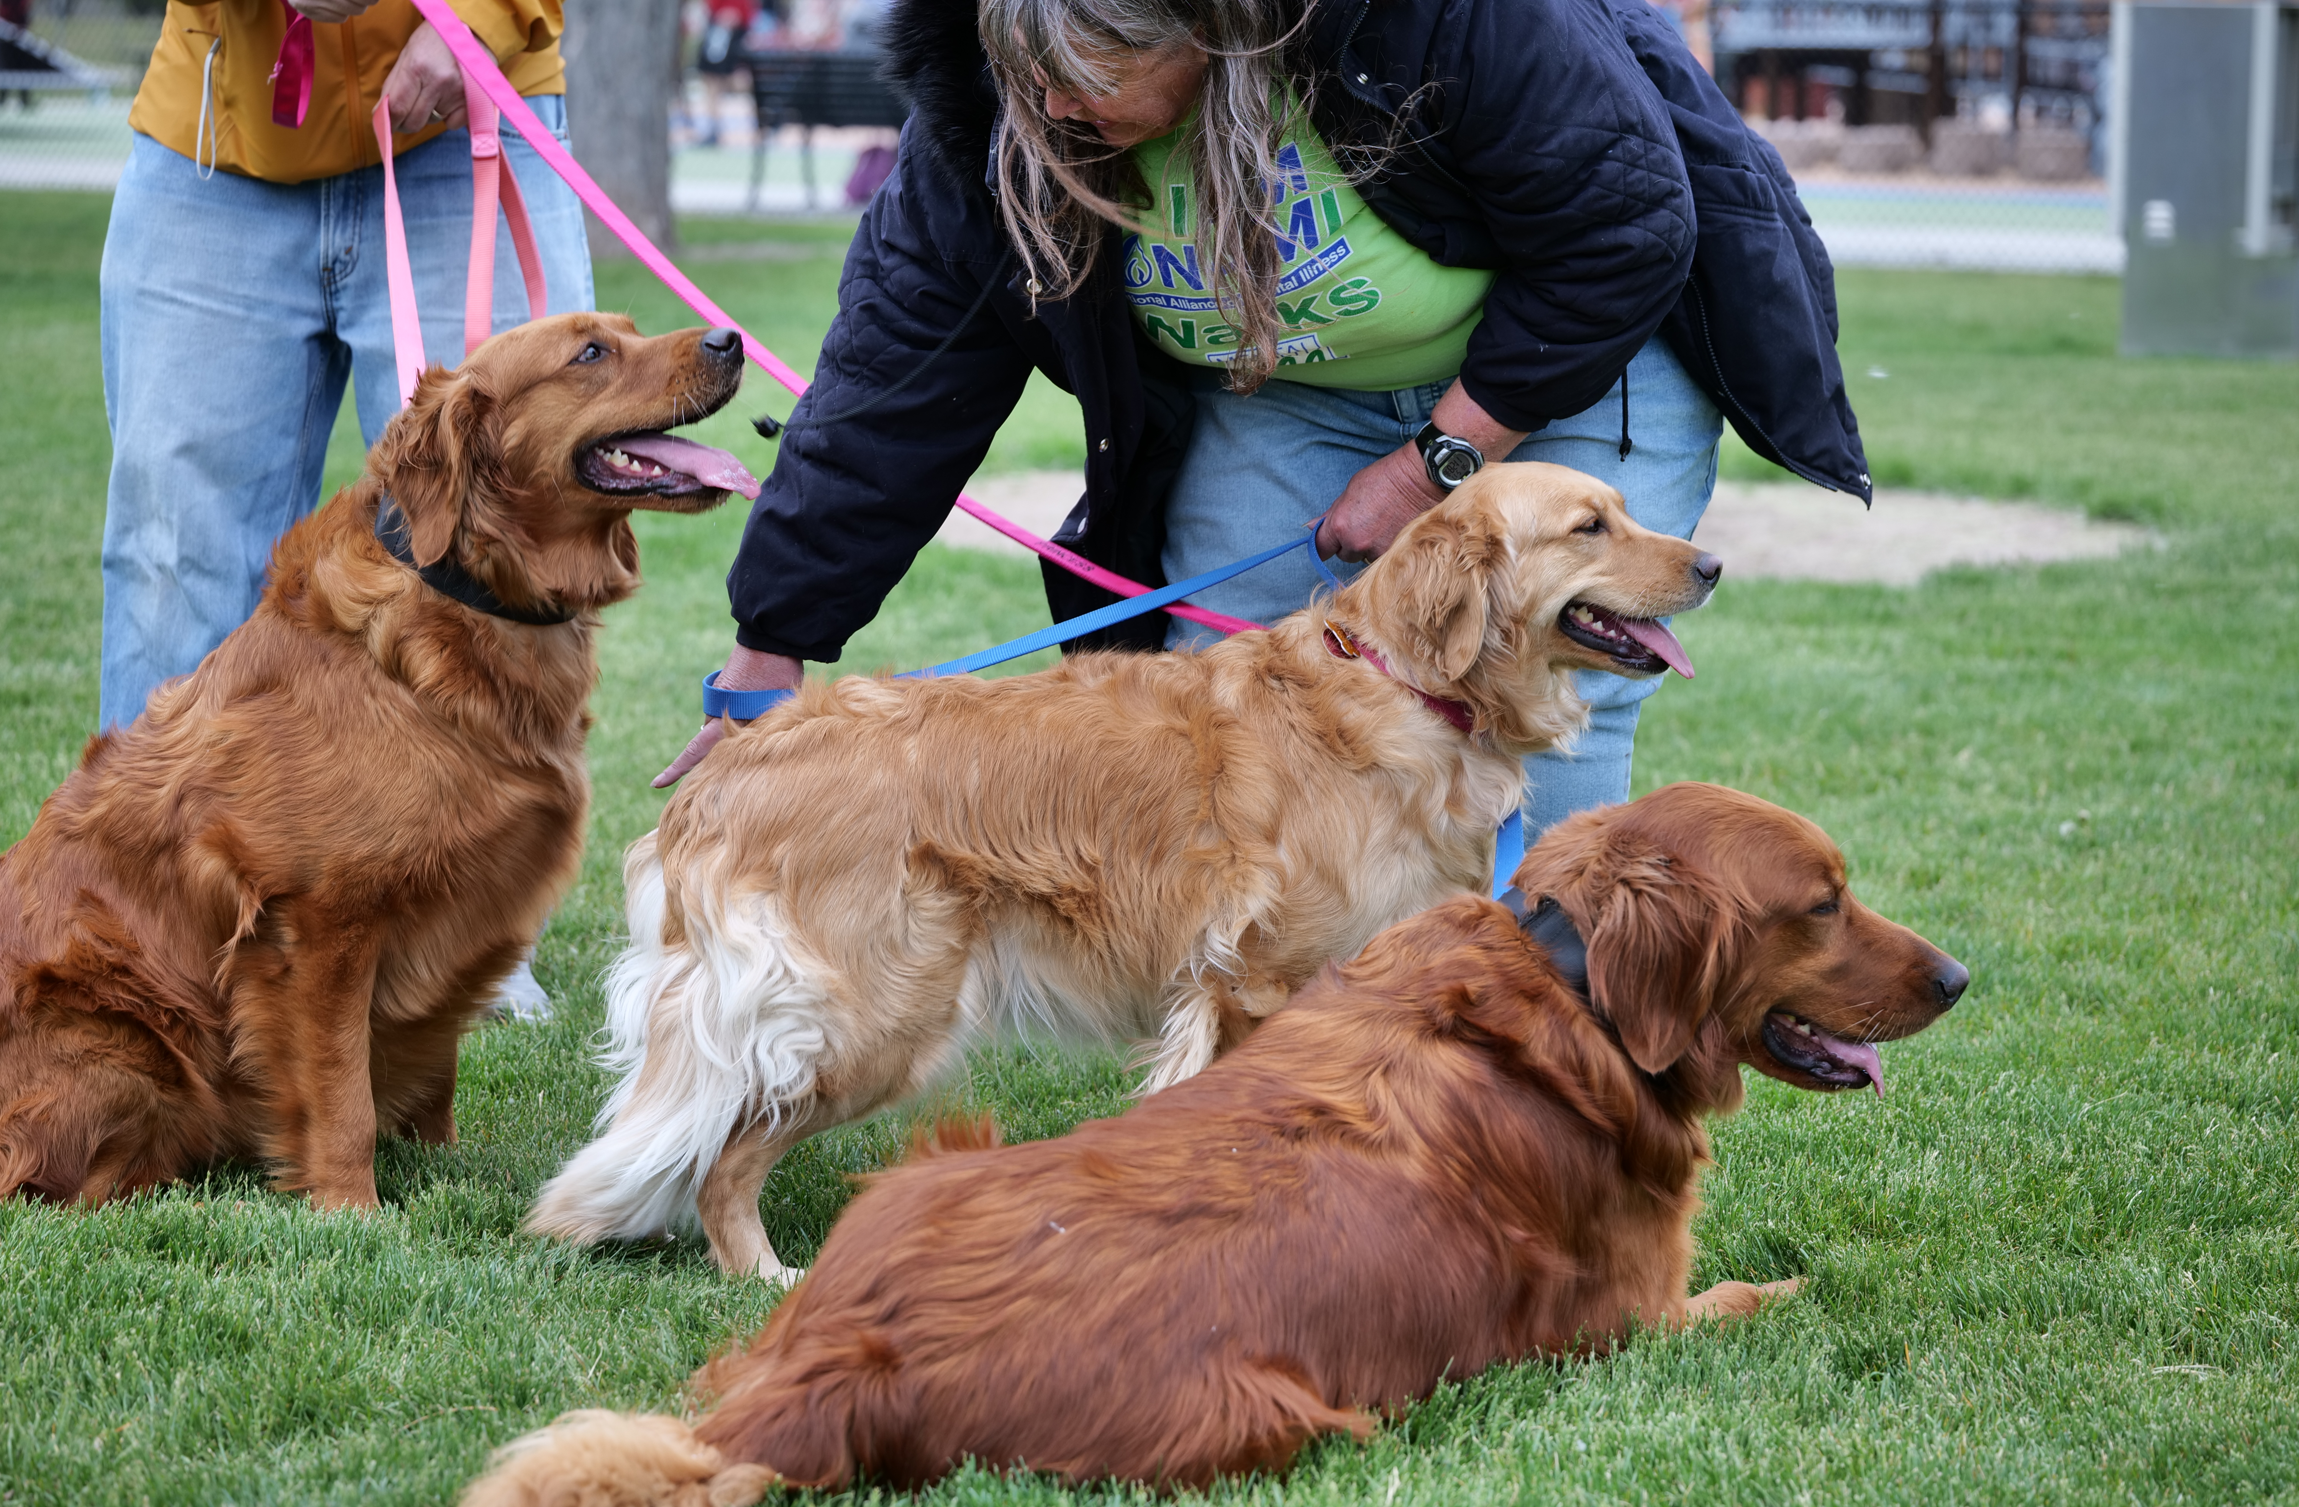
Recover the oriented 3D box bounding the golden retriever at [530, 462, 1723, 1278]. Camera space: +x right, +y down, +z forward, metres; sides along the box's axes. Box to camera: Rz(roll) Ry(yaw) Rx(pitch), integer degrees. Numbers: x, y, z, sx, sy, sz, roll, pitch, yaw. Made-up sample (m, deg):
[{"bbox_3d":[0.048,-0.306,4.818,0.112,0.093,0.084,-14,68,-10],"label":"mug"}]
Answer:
[{"bbox_3d":[-0.021,0.073,5.066,0.980,0.630,0.300,-2,7,-17],"label":"golden retriever"}]

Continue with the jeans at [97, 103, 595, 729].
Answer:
[{"bbox_3d":[-0.808,-0.253,6.115,0.480,0.910,0.310,0,7,-7],"label":"jeans"}]

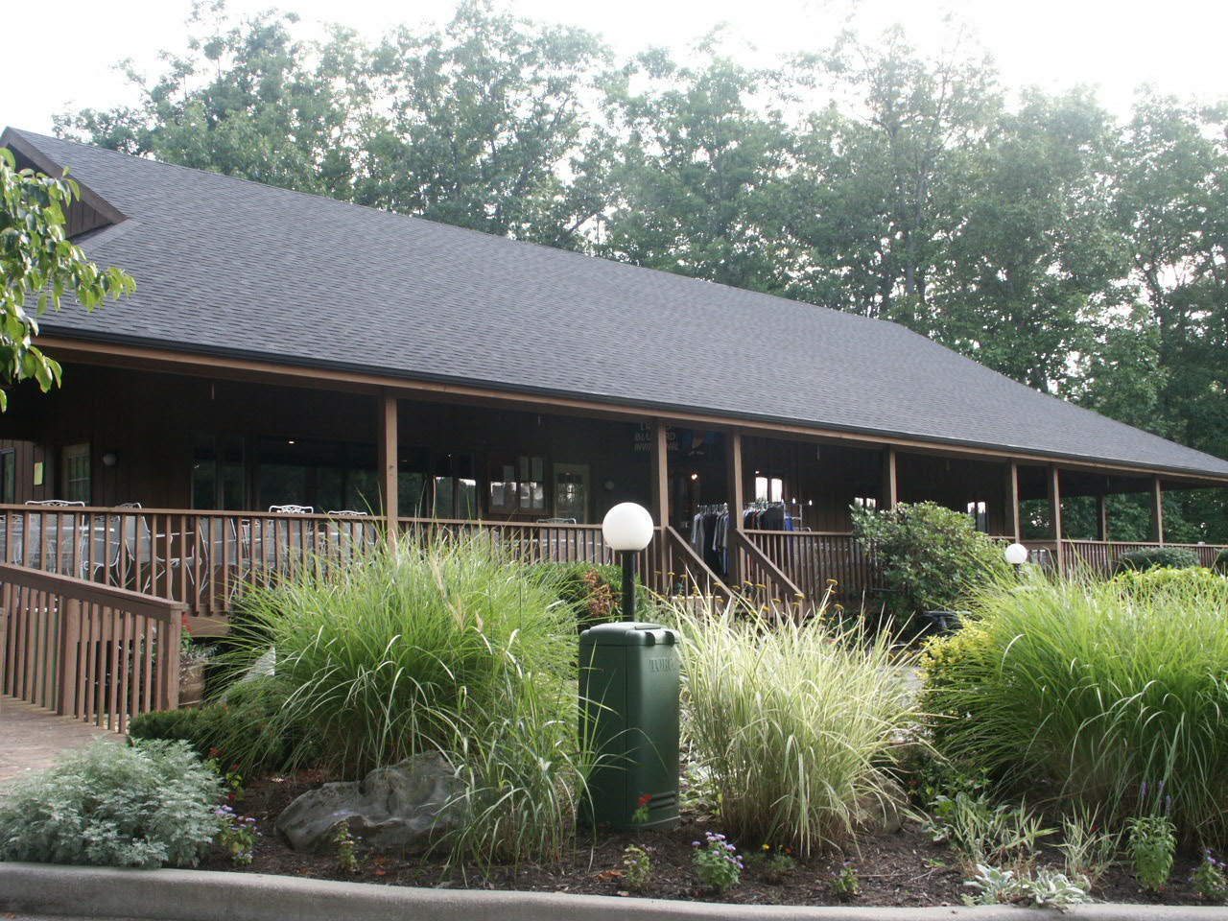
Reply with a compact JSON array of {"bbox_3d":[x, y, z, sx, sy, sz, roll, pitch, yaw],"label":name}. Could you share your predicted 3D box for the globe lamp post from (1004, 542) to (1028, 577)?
[{"bbox_3d":[5.498,1.960,18.788,0.310,1.670,0.310,-1,-6,0],"label":"globe lamp post"}]

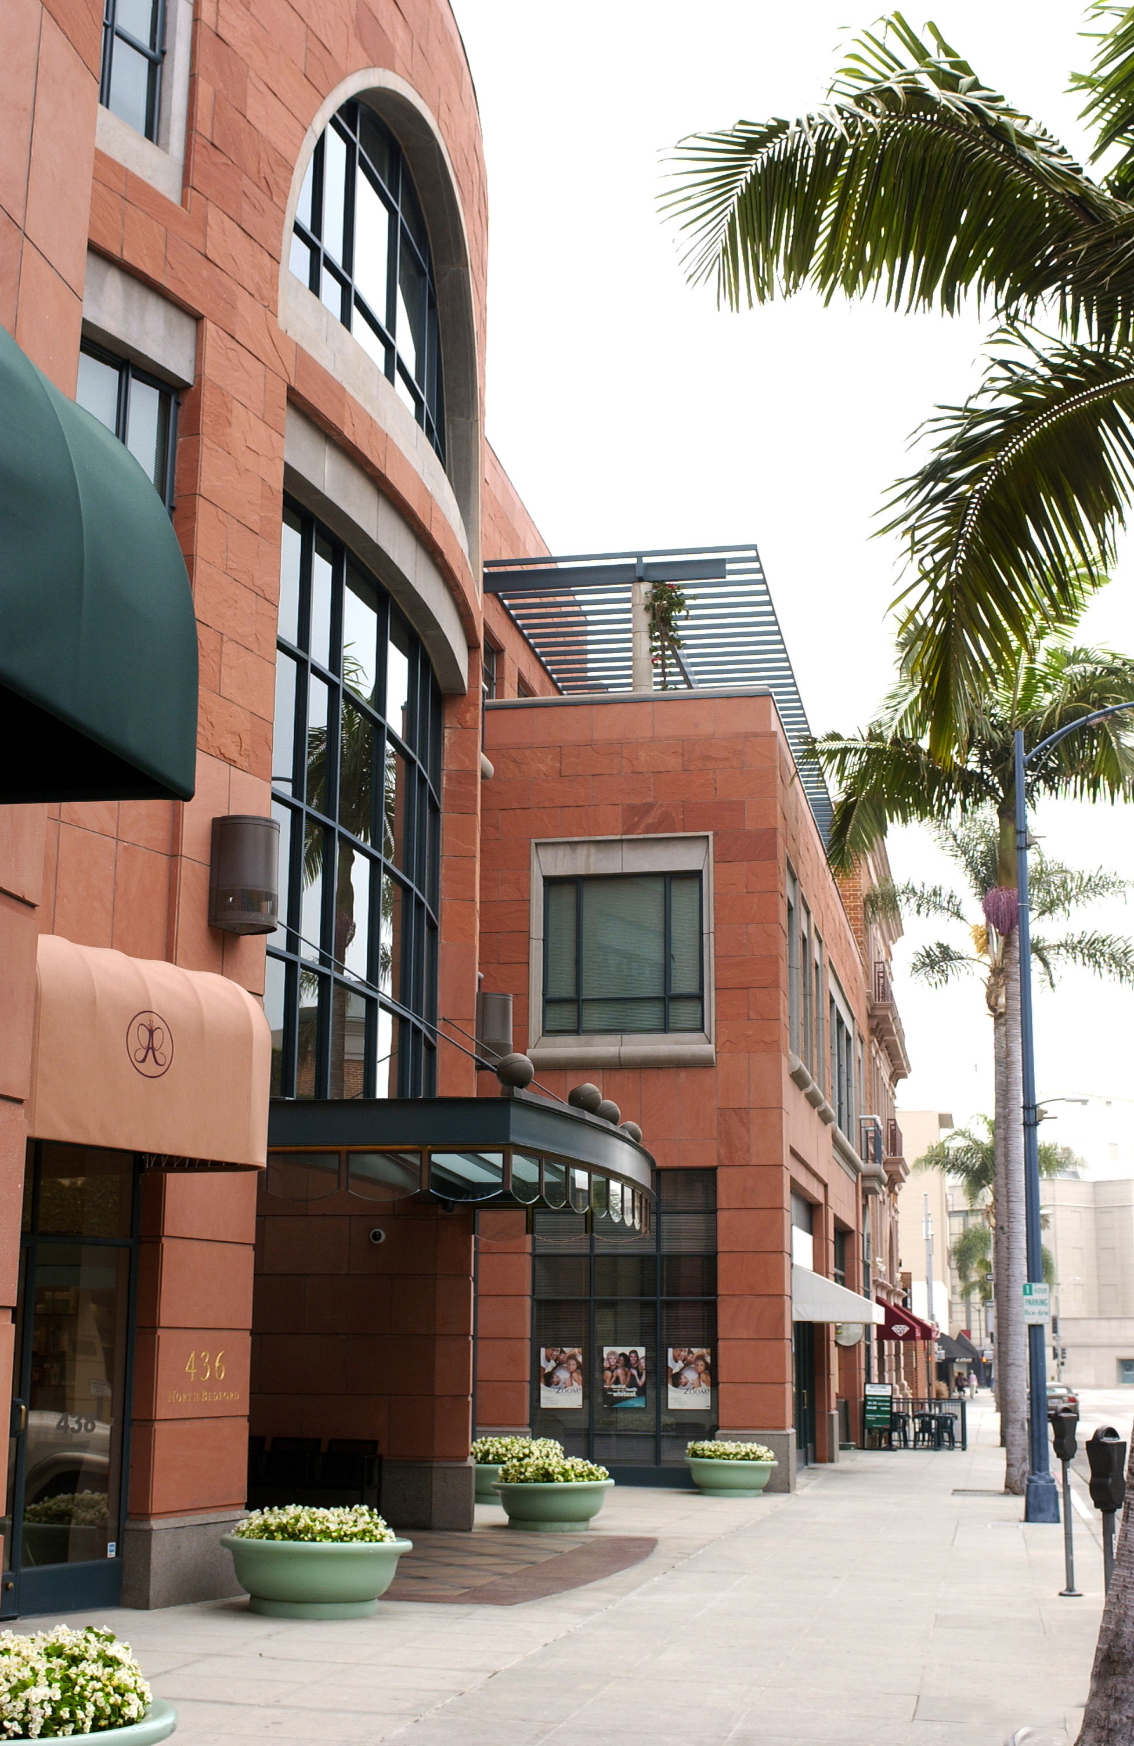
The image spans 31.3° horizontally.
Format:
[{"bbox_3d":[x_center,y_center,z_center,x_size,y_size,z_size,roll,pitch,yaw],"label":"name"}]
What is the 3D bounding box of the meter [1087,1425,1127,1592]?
[{"bbox_3d":[2.651,3.375,9.825,0.180,1.327,0.150,9,-16,-31],"label":"meter"}]

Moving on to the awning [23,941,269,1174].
[{"bbox_3d":[-3.113,1.179,13.621,1.047,1.463,2.187,-8,-17,32],"label":"awning"}]

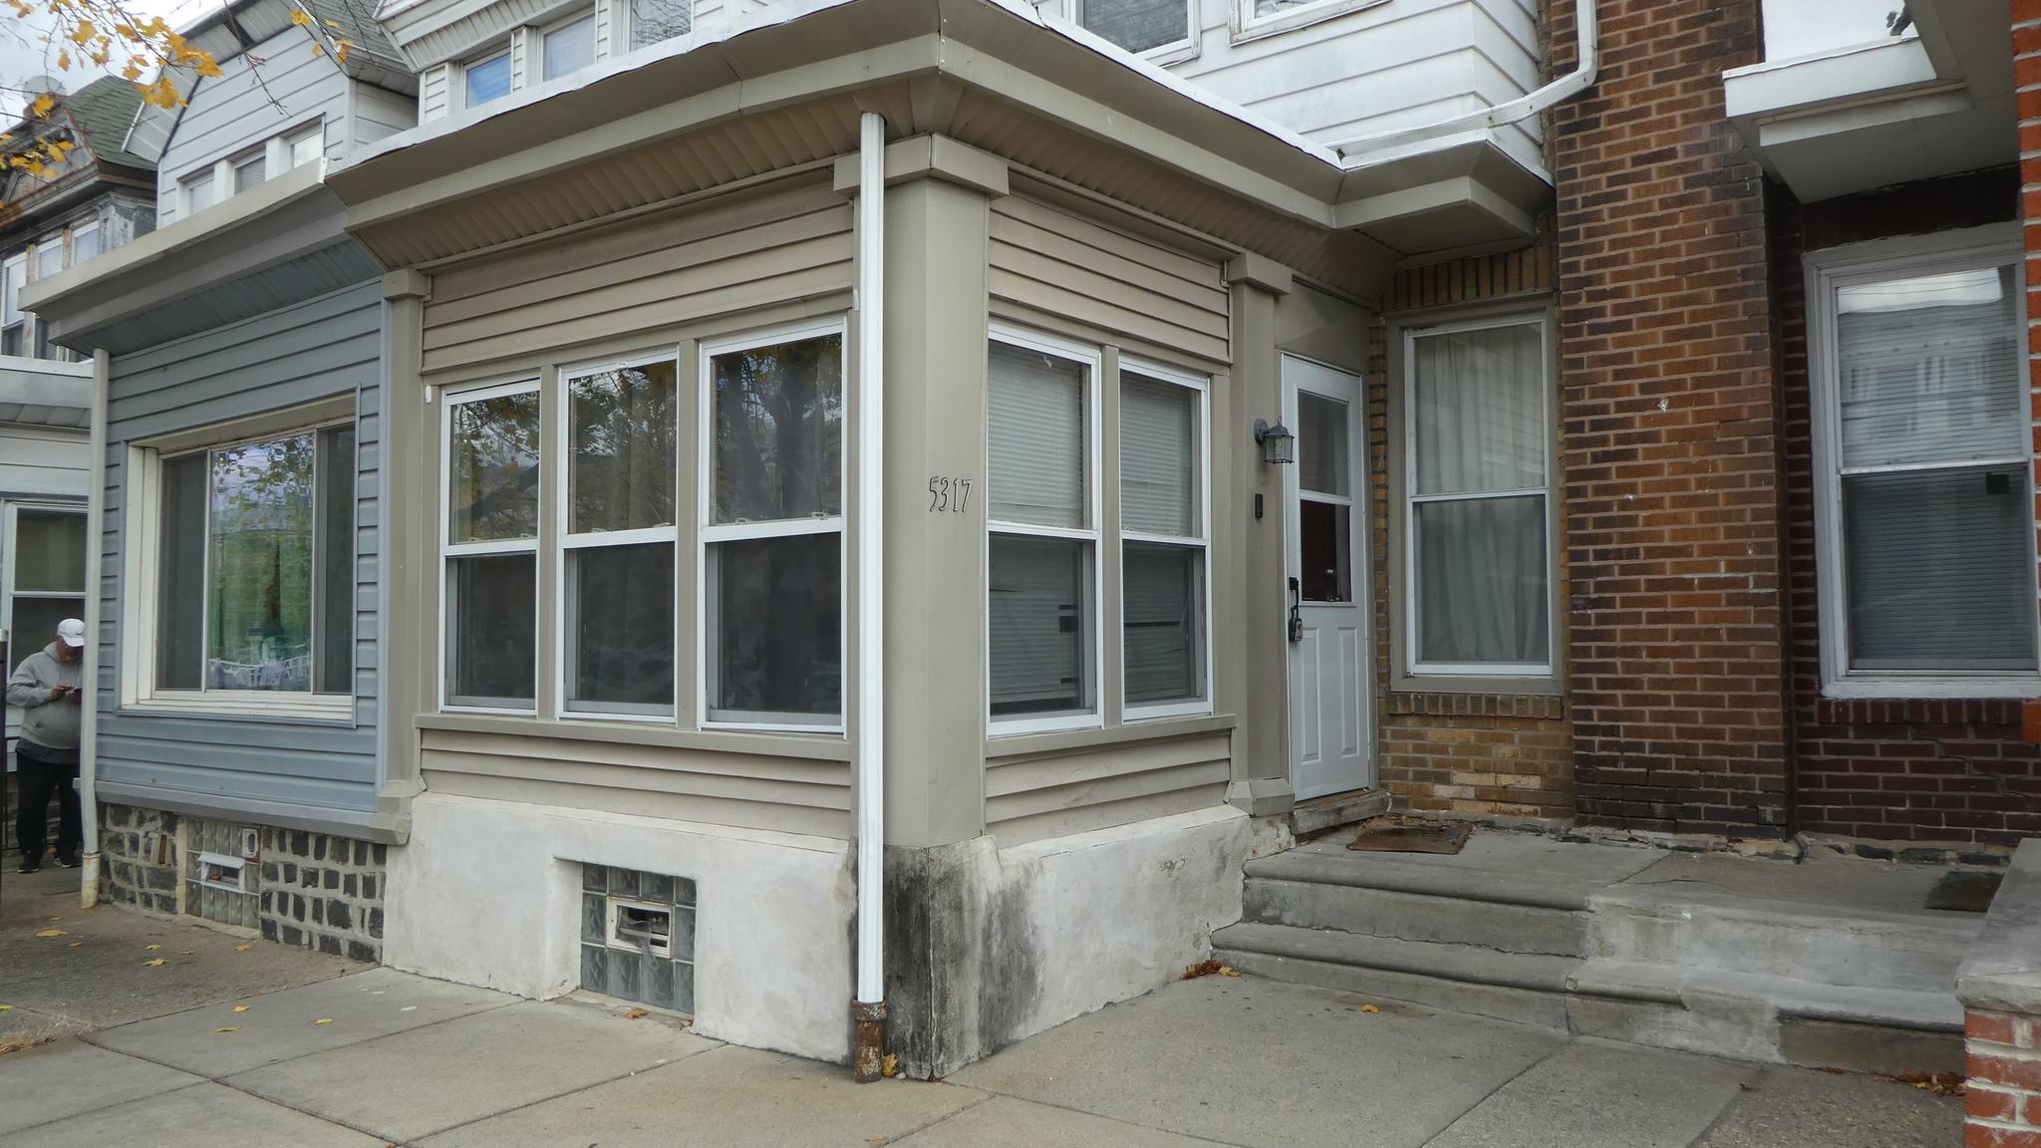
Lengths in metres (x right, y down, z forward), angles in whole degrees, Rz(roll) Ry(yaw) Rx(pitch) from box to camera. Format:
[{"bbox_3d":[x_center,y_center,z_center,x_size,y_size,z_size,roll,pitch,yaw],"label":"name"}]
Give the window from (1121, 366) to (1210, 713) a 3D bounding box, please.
[{"bbox_3d":[0.564,-0.127,5.742,0.100,1.415,0.718,-2,-3,37],"label":"window"}]

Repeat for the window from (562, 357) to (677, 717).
[{"bbox_3d":[-1.526,-0.133,5.473,0.743,1.409,0.100,-2,-3,37],"label":"window"}]

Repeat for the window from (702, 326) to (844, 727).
[{"bbox_3d":[-0.843,-0.149,4.962,0.740,1.410,0.100,-2,-3,37],"label":"window"}]

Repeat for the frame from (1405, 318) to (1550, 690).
[{"bbox_3d":[2.298,-0.370,7.083,0.711,1.753,0.100,-2,-3,37],"label":"frame"}]

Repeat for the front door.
[{"bbox_3d":[1.474,0.023,6.767,0.060,2.050,0.790,-2,-3,38],"label":"front door"}]

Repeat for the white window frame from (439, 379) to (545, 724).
[{"bbox_3d":[-2.204,-0.112,5.982,0.712,1.401,0.100,-2,-3,37],"label":"white window frame"}]

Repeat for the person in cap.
[{"bbox_3d":[-6.511,1.131,9.512,0.420,1.680,0.560,-2,-3,38],"label":"person in cap"}]

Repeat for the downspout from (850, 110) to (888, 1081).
[{"bbox_3d":[-0.473,0.039,4.434,0.100,3.040,0.100,0,-3,0],"label":"downspout"}]

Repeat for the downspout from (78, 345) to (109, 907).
[{"bbox_3d":[-5.245,0.290,8.042,0.085,3.150,0.100,-2,-3,36],"label":"downspout"}]

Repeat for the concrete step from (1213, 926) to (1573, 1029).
[{"bbox_3d":[1.406,1.503,5.359,1.380,0.165,0.290,-2,-3,37],"label":"concrete step"}]

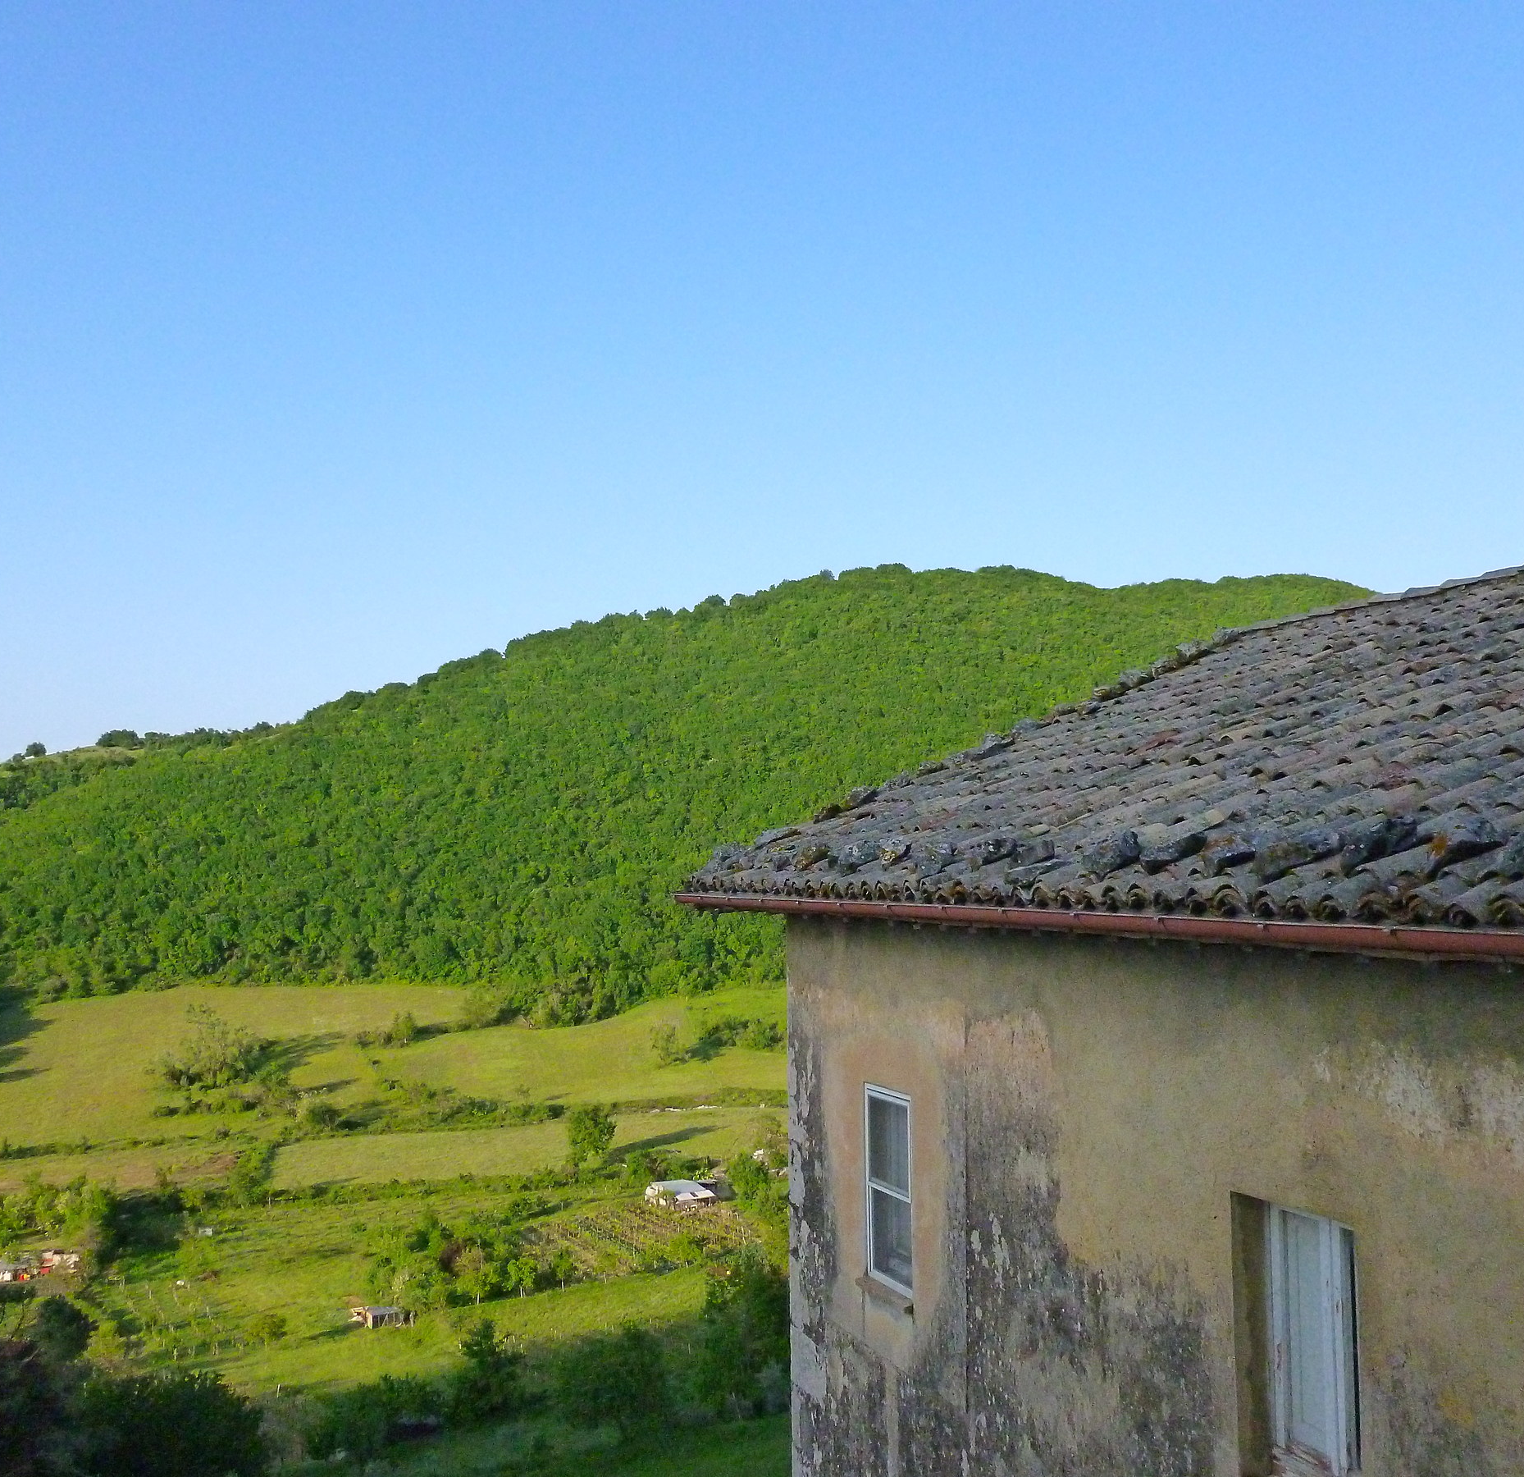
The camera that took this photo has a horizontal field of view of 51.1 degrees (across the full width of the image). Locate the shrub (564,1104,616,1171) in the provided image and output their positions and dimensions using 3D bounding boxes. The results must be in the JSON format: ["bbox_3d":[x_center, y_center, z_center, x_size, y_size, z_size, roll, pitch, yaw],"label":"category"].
[{"bbox_3d":[-30.691,71.429,285.000,9.000,11.000,9.000,0,-4,-6],"label":"shrub"}]

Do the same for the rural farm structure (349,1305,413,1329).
[{"bbox_3d":[-50.299,76.362,210.000,7.500,2.400,4.000,2,-5,-25],"label":"rural farm structure"}]

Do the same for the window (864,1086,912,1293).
[{"bbox_3d":[0.937,3.218,11.420,0.100,1.372,0.743,1,-5,-21],"label":"window"}]

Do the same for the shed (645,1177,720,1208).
[{"bbox_3d":[-13.309,75.502,265.000,10.500,3.100,7.500,2,-5,-31],"label":"shed"}]

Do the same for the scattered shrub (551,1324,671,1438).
[{"bbox_3d":[-16.934,71.774,178.000,12.800,11.500,12.800,0,-4,-5],"label":"scattered shrub"}]

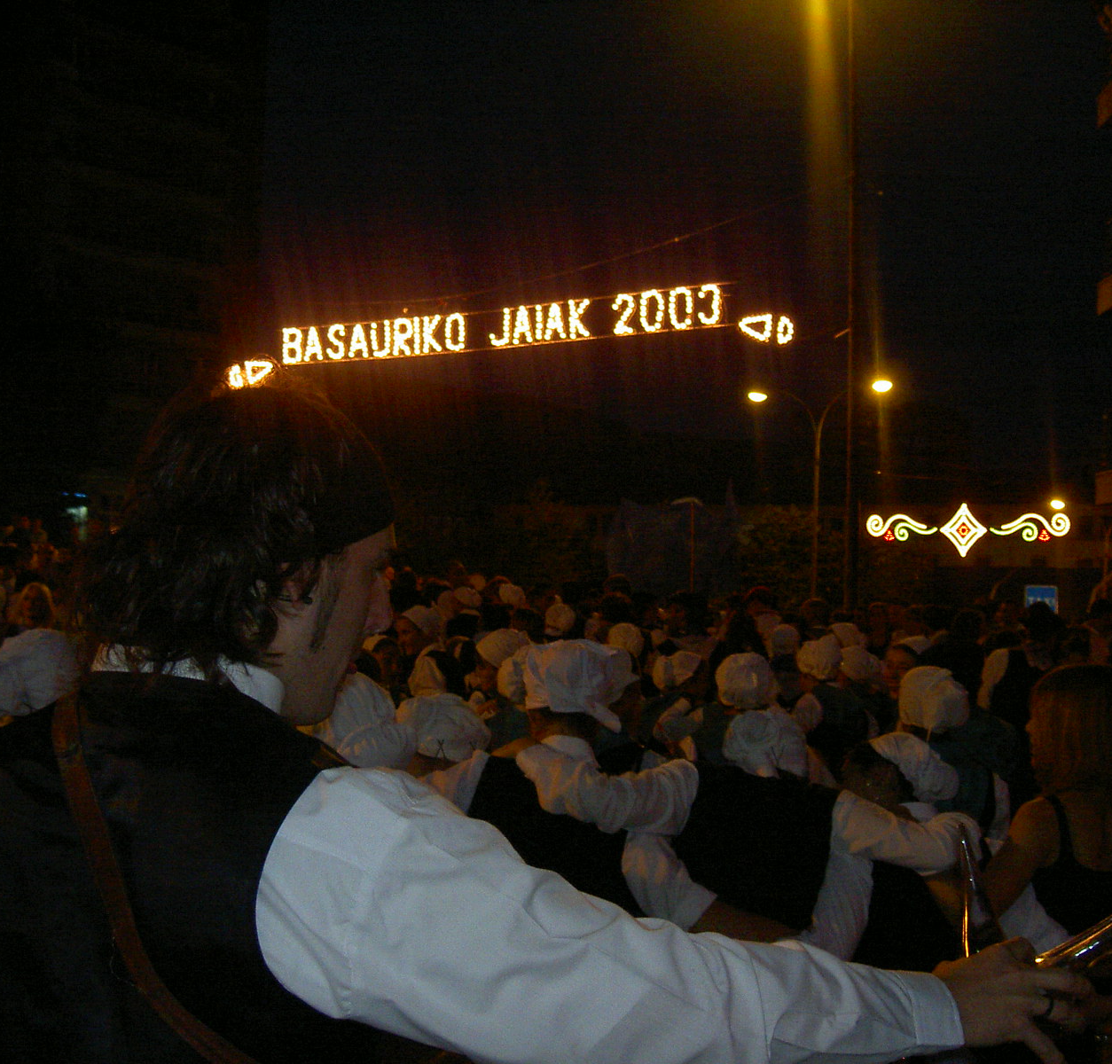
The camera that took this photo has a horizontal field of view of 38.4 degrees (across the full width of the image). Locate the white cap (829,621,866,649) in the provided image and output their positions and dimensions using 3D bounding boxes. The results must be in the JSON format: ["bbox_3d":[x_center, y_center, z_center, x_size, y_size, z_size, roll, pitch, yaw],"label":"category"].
[{"bbox_3d":[1.777,0.649,9.800,0.250,0.210,0.260,1,-2,6],"label":"white cap"}]

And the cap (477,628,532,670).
[{"bbox_3d":[-0.232,0.524,7.200,0.245,0.185,0.200,1,-2,12],"label":"cap"}]

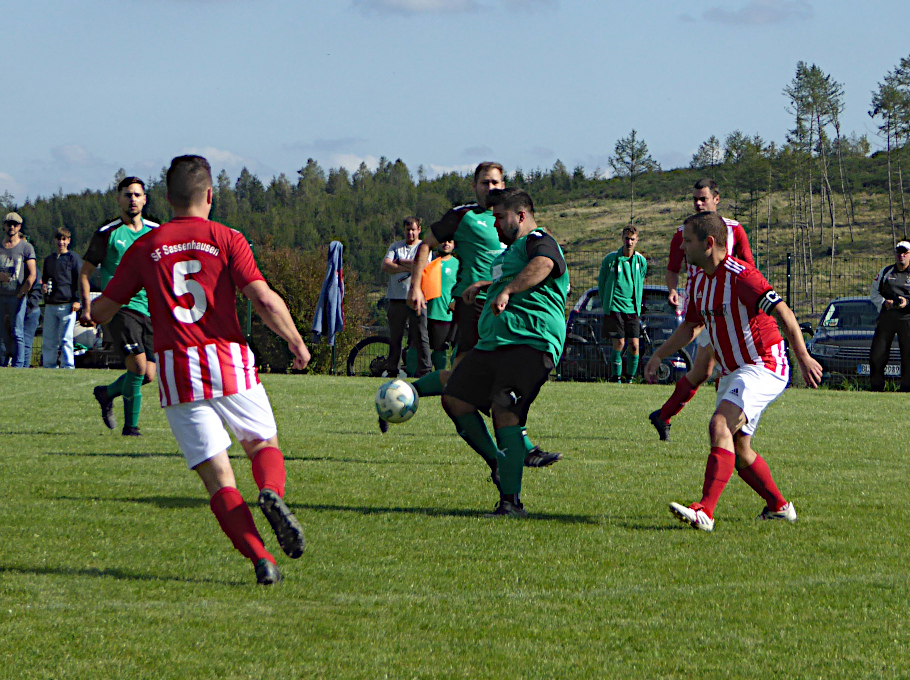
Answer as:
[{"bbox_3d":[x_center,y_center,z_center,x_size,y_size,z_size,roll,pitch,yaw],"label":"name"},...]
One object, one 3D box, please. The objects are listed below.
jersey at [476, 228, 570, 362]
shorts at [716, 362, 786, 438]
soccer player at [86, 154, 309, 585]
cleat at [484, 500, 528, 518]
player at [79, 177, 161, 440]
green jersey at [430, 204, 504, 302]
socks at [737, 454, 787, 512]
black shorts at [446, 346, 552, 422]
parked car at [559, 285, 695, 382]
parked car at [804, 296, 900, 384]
[{"bbox_3d":[0.344,-0.223,13.970,0.420,0.690,0.560,2,1,-28],"label":"jersey"},{"bbox_3d":[1.497,0.260,14.050,0.360,0.430,0.360,0,2,-41],"label":"shorts"},{"bbox_3d":[-1.027,0.118,11.100,0.840,1.700,0.680,1,1,-5],"label":"soccer player"},{"bbox_3d":[0.261,0.846,13.970,0.280,0.110,0.105,-1,2,-40],"label":"cleat"},{"bbox_3d":[-2.306,-0.232,19.300,0.580,1.790,0.660,0,2,-21],"label":"player"},{"bbox_3d":[0.172,-0.516,16.800,0.620,0.640,0.320,-3,3,-9],"label":"green jersey"},{"bbox_3d":[1.542,0.726,13.980,0.125,0.340,0.115,-13,38,23],"label":"socks"},{"bbox_3d":[0.236,0.210,14.100,0.480,0.450,0.430,0,2,-30],"label":"black shorts"},{"bbox_3d":[2.330,0.005,37.100,1.730,1.460,4.400,1,1,3],"label":"parked car"},{"bbox_3d":[5.390,0.155,35.400,1.730,1.410,4.400,1,2,9],"label":"parked car"}]

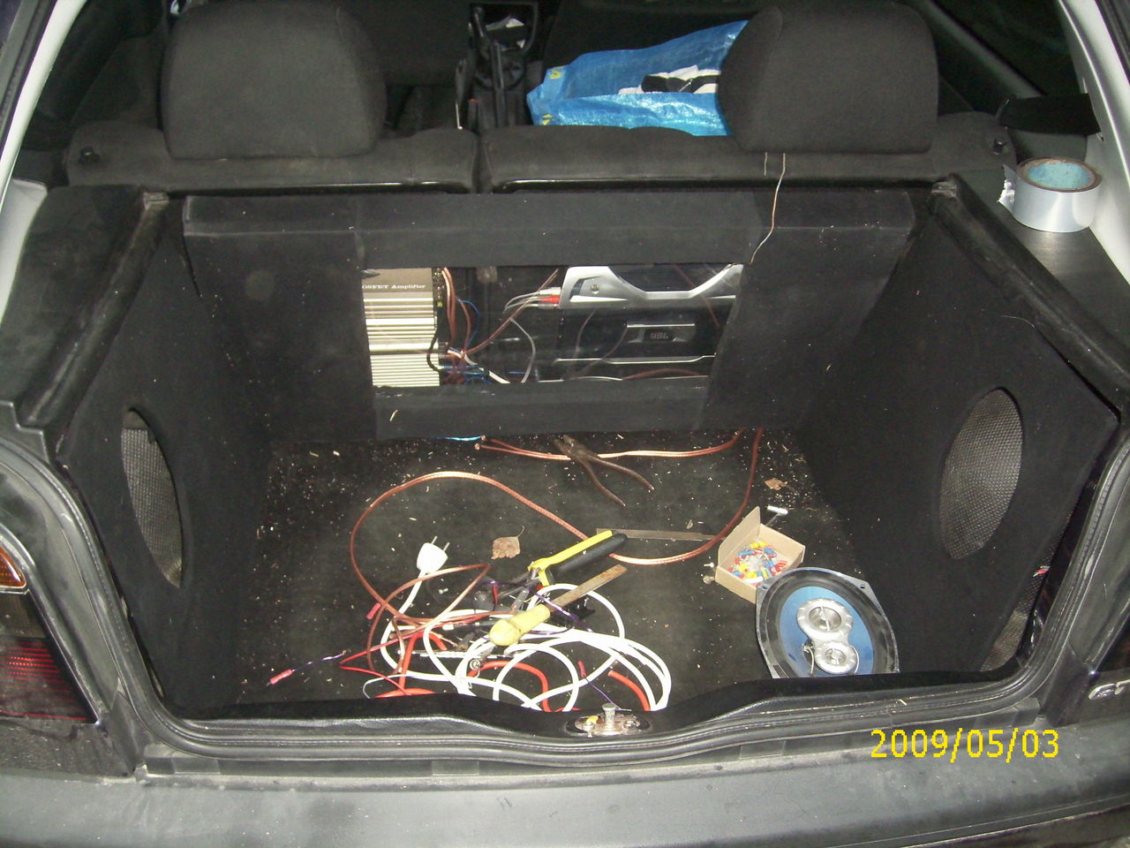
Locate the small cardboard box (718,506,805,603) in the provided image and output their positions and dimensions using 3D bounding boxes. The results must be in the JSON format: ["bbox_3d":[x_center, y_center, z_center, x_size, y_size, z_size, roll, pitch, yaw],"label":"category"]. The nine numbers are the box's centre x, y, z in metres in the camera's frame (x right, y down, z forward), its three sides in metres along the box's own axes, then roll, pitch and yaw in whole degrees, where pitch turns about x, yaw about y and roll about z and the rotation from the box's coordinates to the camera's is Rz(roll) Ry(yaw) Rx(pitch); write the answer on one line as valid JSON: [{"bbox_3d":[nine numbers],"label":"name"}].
[{"bbox_3d":[0.273,0.180,1.449,0.078,0.058,0.114,26,44,31],"label":"small cardboard box"}]

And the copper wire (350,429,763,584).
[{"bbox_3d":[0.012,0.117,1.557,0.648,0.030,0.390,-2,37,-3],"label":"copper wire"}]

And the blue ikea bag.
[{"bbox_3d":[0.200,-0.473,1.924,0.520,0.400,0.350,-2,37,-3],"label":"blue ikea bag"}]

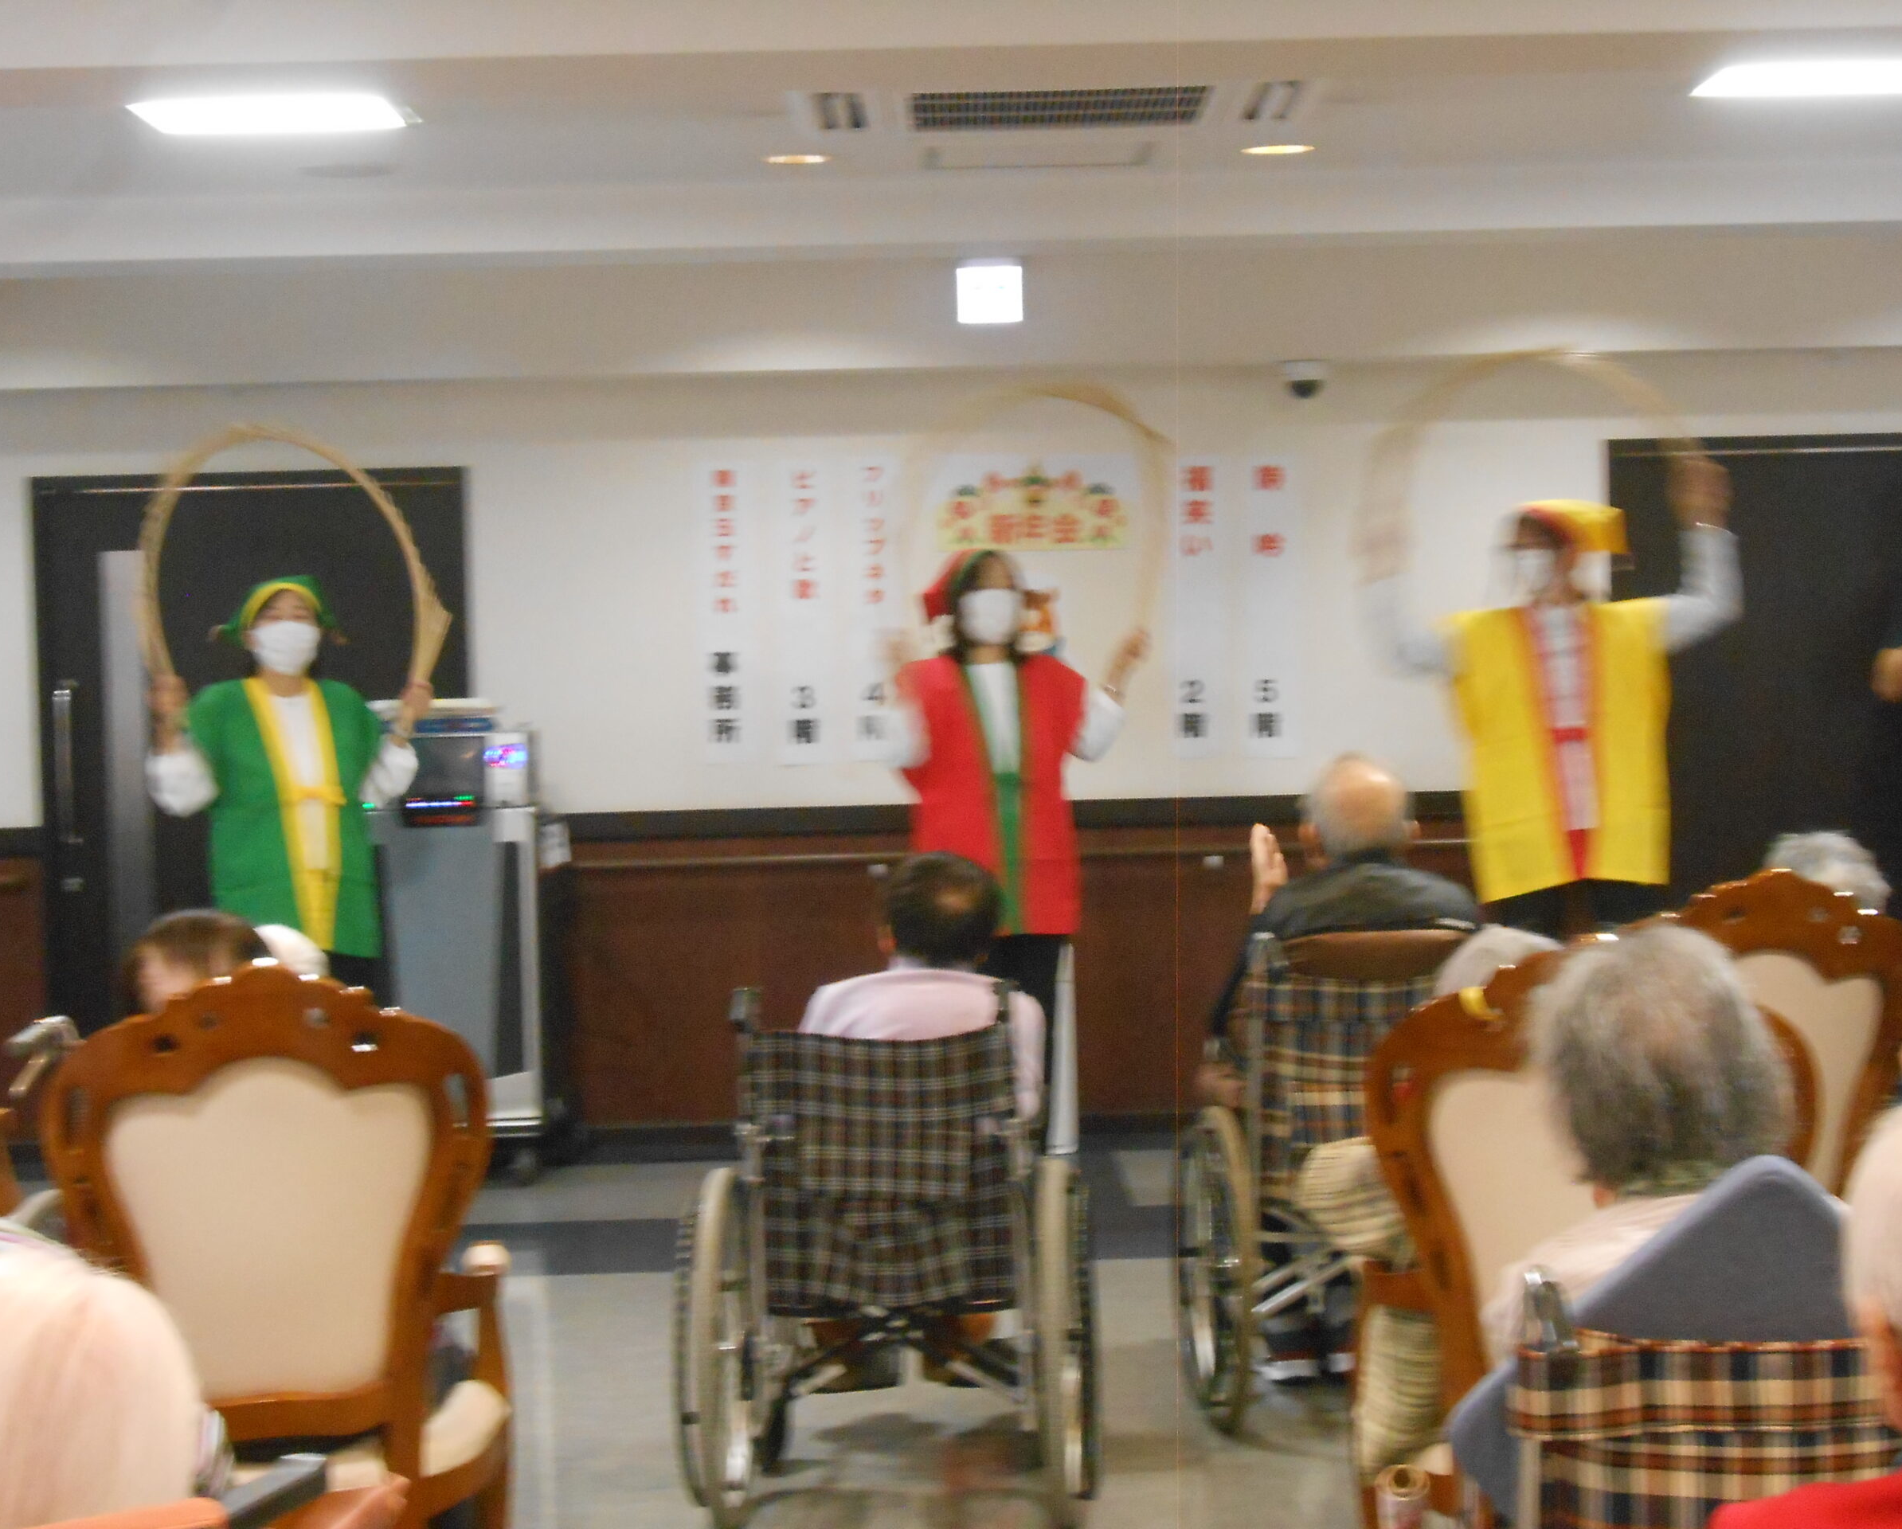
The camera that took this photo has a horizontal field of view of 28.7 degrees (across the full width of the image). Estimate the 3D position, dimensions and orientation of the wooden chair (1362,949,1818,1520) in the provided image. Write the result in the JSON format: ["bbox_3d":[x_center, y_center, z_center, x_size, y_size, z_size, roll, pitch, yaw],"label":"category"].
[{"bbox_3d":[0.756,0.726,4.790,0.580,1.050,0.620,-1,2,-3],"label":"wooden chair"}]

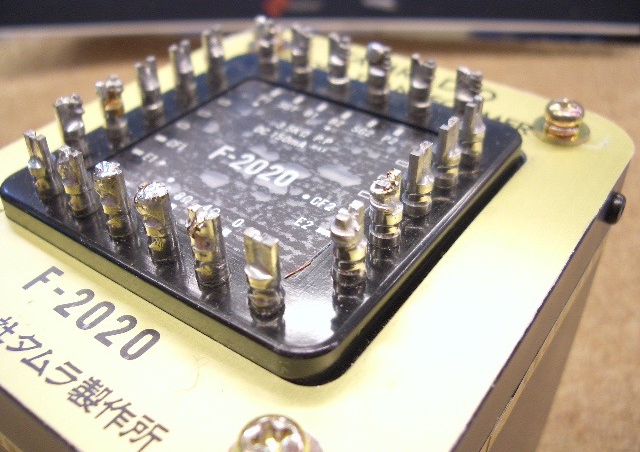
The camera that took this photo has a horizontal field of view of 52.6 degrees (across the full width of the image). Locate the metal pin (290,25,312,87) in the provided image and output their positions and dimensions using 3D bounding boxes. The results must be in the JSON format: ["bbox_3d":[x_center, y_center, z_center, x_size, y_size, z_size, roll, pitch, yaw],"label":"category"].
[{"bbox_3d":[-0.004,-0.037,0.143,0.004,0.012,0.004,-1,36,1],"label":"metal pin"}]

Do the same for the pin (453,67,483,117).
[{"bbox_3d":[0.028,-0.024,0.123,0.004,0.012,0.004,22,43,29],"label":"pin"}]

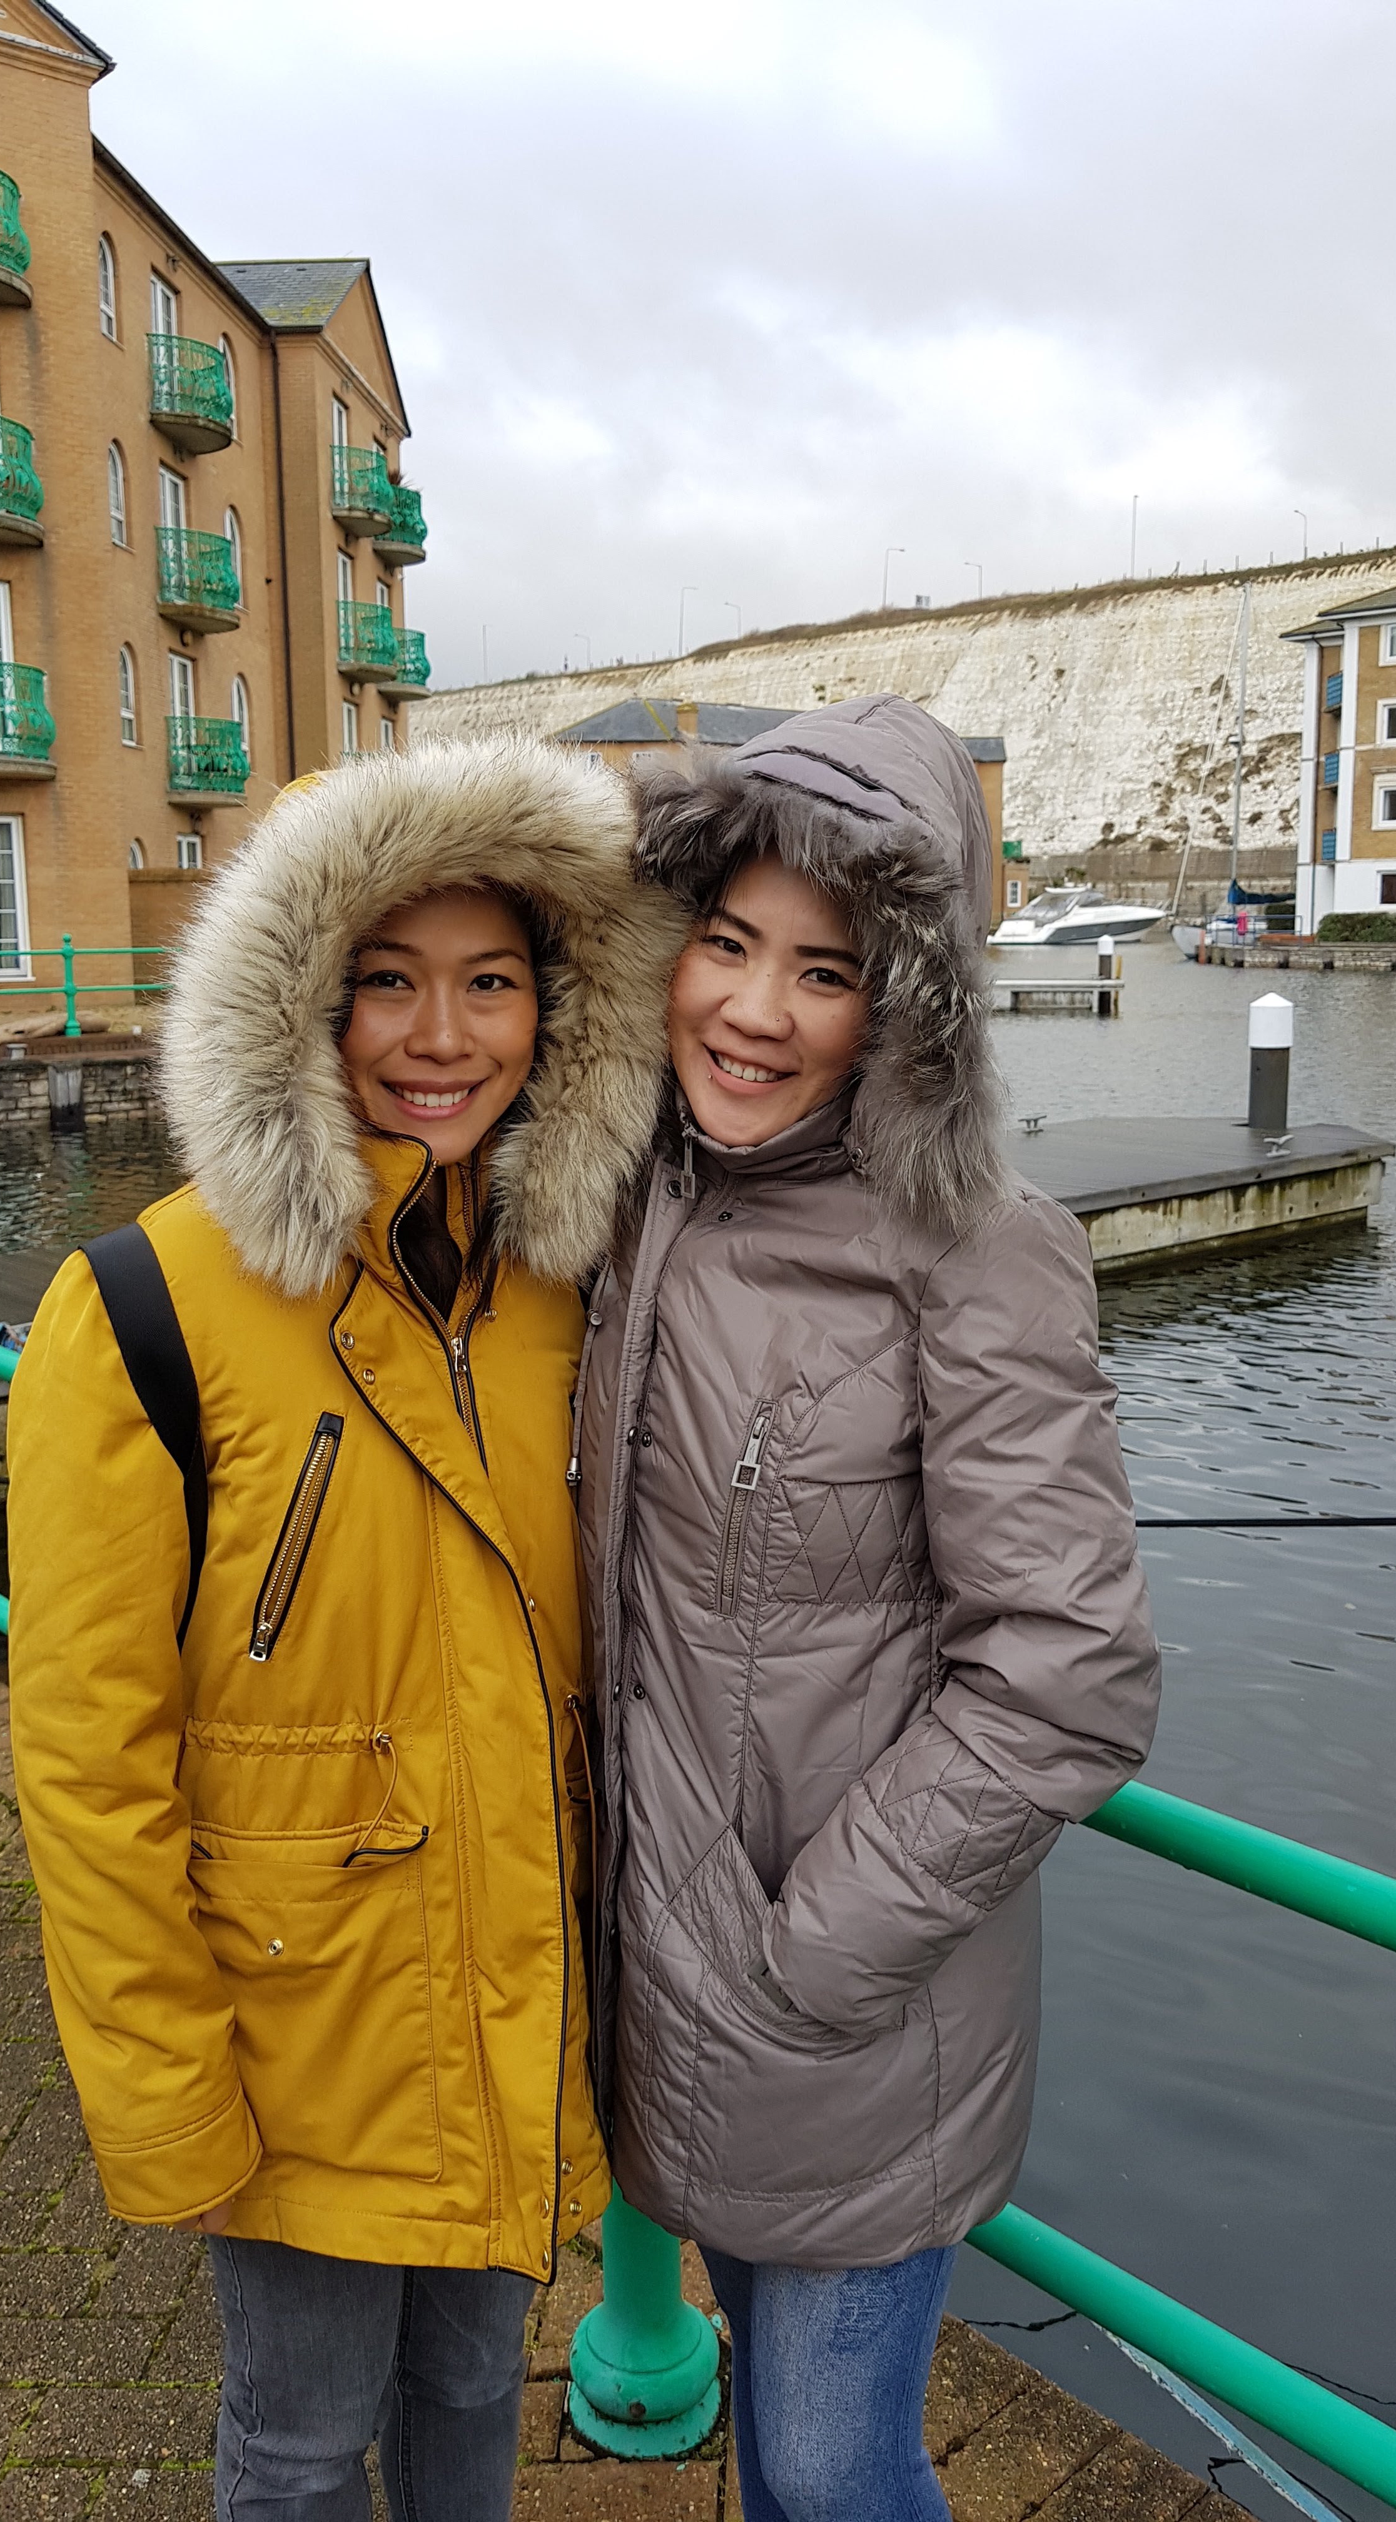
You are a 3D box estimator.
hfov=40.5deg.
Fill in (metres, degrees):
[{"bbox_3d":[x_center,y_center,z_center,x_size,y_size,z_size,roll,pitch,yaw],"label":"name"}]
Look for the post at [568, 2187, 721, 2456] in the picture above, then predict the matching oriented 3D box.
[{"bbox_3d":[-0.060,0.680,1.850,0.157,1.070,0.157,-11,15,-42],"label":"post"}]

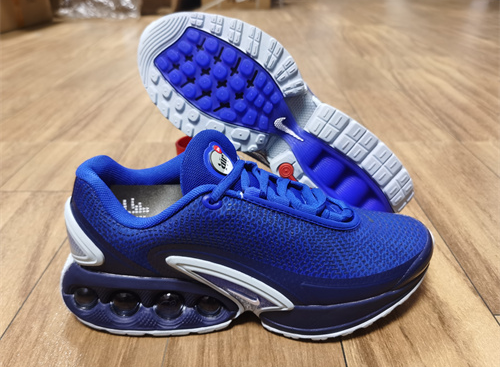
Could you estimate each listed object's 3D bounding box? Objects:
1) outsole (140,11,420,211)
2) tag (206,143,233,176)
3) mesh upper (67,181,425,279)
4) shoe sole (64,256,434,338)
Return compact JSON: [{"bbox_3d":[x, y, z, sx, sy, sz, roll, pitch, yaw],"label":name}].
[{"bbox_3d":[0.034,-0.063,0.413,0.300,0.112,0.133,39,8,-6],"label":"outsole"},{"bbox_3d":[-0.021,-0.017,0.269,0.030,0.005,0.026,40,31,-11],"label":"tag"},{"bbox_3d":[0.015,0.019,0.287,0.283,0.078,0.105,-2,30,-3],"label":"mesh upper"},{"bbox_3d":[0.010,0.065,0.311,0.302,0.055,0.112,-2,30,-3],"label":"shoe sole"}]

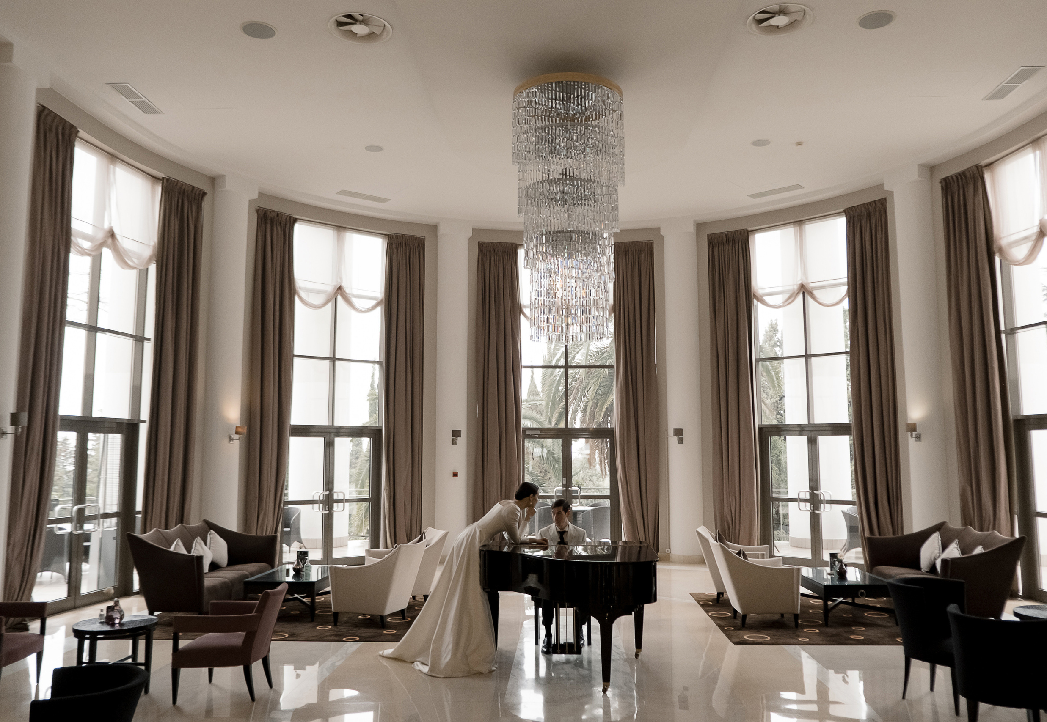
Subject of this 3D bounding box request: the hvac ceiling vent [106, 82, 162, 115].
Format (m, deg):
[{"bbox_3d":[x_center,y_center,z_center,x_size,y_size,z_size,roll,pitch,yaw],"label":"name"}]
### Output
[{"bbox_3d":[-4.307,-2.923,9.044,0.230,0.050,0.800,-1,-7,3],"label":"hvac ceiling vent"}]

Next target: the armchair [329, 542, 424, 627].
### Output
[{"bbox_3d":[-1.569,2.420,8.874,0.831,0.870,0.752,-2,-7,17],"label":"armchair"}]

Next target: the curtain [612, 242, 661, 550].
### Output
[{"bbox_3d":[1.941,0.635,13.819,0.682,5.447,0.190,-2,-7,14],"label":"curtain"}]

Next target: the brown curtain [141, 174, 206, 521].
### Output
[{"bbox_3d":[-4.939,0.287,11.566,0.198,5.737,0.762,-3,-7,26],"label":"brown curtain"}]

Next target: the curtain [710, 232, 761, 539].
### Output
[{"bbox_3d":[3.573,0.551,13.847,0.780,5.640,0.250,-4,-7,30],"label":"curtain"}]

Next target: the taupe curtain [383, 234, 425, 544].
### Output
[{"bbox_3d":[-2.120,0.601,14.397,0.752,5.737,0.198,4,-7,-30],"label":"taupe curtain"}]

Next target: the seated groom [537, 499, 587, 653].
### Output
[{"bbox_3d":[0.379,2.057,7.929,0.514,1.365,0.791,-1,-7,5],"label":"seated groom"}]

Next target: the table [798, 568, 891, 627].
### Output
[{"bbox_3d":[3.625,2.669,9.263,0.821,0.431,1.365,-1,-7,3],"label":"table"}]

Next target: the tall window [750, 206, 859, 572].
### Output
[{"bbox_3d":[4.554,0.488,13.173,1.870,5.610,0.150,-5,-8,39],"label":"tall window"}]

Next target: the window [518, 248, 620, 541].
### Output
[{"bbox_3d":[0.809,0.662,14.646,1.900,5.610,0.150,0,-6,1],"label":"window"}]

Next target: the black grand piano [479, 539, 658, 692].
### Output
[{"bbox_3d":[0.364,2.083,6.728,1.470,1.000,1.490,-1,-7,4],"label":"black grand piano"}]

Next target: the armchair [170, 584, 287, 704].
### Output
[{"bbox_3d":[-2.165,2.106,6.140,0.750,0.790,0.630,-1,-7,3],"label":"armchair"}]

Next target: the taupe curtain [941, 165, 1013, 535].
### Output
[{"bbox_3d":[6.133,0.218,10.961,0.250,5.640,0.800,3,-7,-22],"label":"taupe curtain"}]

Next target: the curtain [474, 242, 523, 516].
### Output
[{"bbox_3d":[-0.436,0.638,14.546,0.800,5.640,0.250,1,-7,-10],"label":"curtain"}]

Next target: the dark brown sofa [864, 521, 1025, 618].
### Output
[{"bbox_3d":[4.910,2.445,9.578,1.009,0.940,2.334,-1,-7,4],"label":"dark brown sofa"}]

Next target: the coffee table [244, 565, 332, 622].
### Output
[{"bbox_3d":[-2.625,2.685,9.458,0.800,0.430,1.300,0,-6,2],"label":"coffee table"}]

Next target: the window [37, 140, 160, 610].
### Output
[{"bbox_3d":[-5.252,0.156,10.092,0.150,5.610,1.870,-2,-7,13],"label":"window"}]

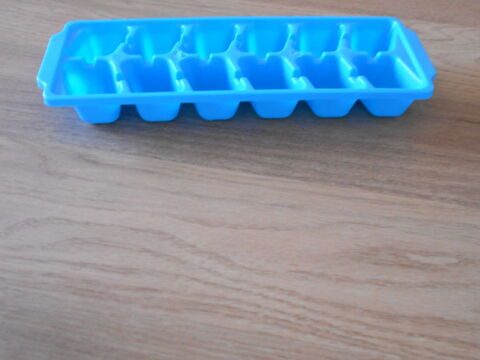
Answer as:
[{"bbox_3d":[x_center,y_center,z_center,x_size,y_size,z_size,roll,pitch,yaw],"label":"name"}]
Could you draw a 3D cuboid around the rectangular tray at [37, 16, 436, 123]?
[{"bbox_3d":[-0.001,-0.076,0.383,0.262,0.031,0.089,-2,48,-3],"label":"rectangular tray"}]

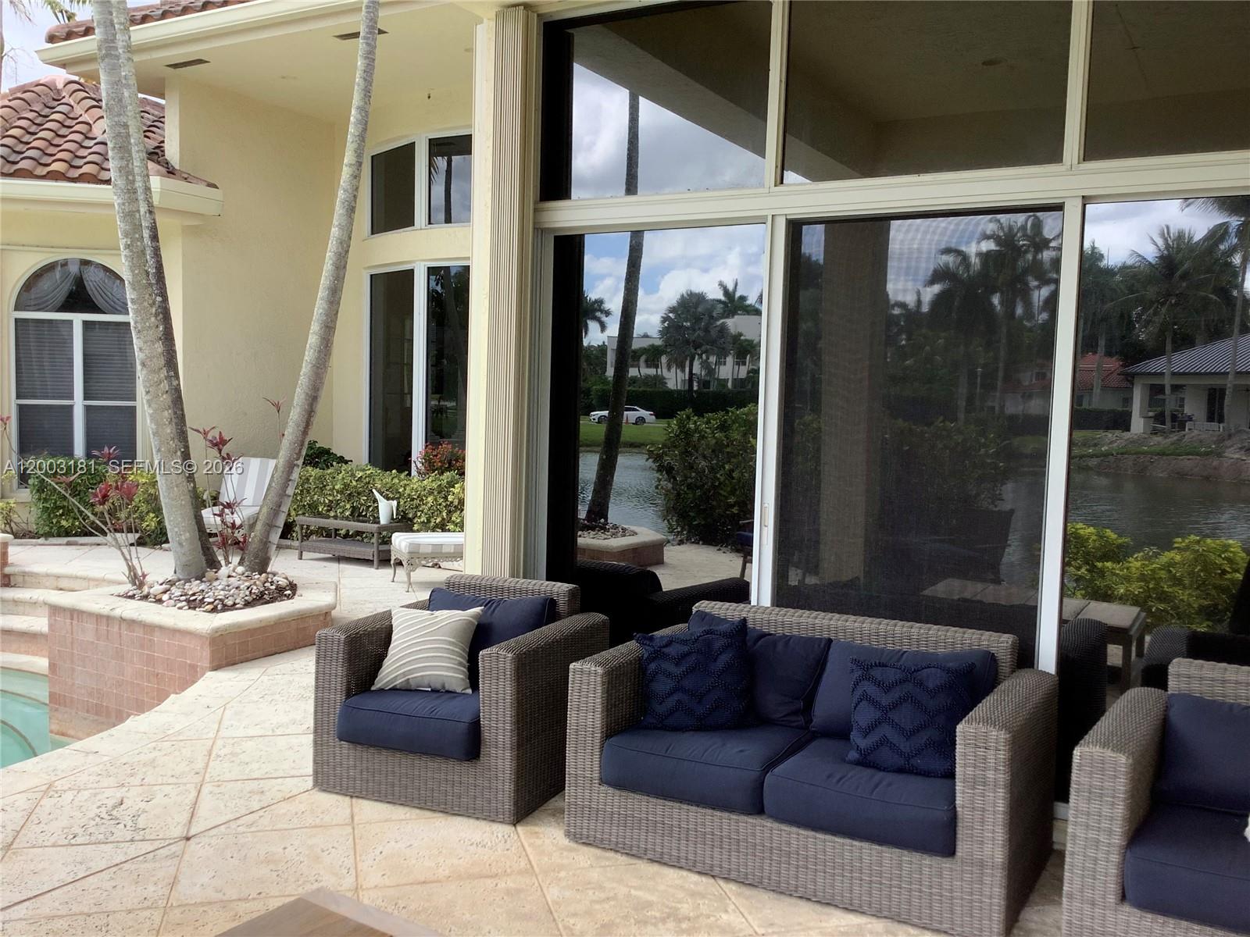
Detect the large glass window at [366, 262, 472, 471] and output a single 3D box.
[{"bbox_3d":[-2.207,-0.909,12.670,2.050,2.814,0.220,5,5,38],"label":"large glass window"}]

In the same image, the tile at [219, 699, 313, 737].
[{"bbox_3d":[-1.716,1.276,5.652,0.605,0.030,0.580,0,4,-15],"label":"tile"}]

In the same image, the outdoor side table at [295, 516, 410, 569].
[{"bbox_3d":[-2.537,0.675,10.513,0.967,0.404,0.507,4,5,27],"label":"outdoor side table"}]

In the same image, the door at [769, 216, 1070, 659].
[{"bbox_3d":[1.130,0.132,4.660,1.188,2.405,0.060,4,4,30],"label":"door"}]

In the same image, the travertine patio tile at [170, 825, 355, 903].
[{"bbox_3d":[-1.277,1.430,4.024,0.605,0.030,0.605,1,4,-16],"label":"travertine patio tile"}]

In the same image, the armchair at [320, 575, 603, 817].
[{"bbox_3d":[-0.696,0.964,4.976,0.950,0.815,0.910,3,4,22],"label":"armchair"}]

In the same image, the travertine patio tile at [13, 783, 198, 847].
[{"bbox_3d":[-2.027,1.381,4.447,0.605,0.030,0.605,1,4,-16],"label":"travertine patio tile"}]

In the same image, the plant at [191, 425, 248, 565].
[{"bbox_3d":[-2.995,0.199,8.274,0.422,1.034,0.400,2,4,0],"label":"plant"}]

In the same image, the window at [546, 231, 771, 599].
[{"bbox_3d":[0.105,0.047,5.110,1.076,2.254,0.060,4,5,30],"label":"window"}]

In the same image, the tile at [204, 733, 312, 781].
[{"bbox_3d":[-1.566,1.321,5.094,0.605,0.030,0.580,0,4,-15],"label":"tile"}]

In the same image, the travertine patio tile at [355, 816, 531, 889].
[{"bbox_3d":[-0.680,1.415,4.134,0.605,0.030,0.580,0,4,-15],"label":"travertine patio tile"}]

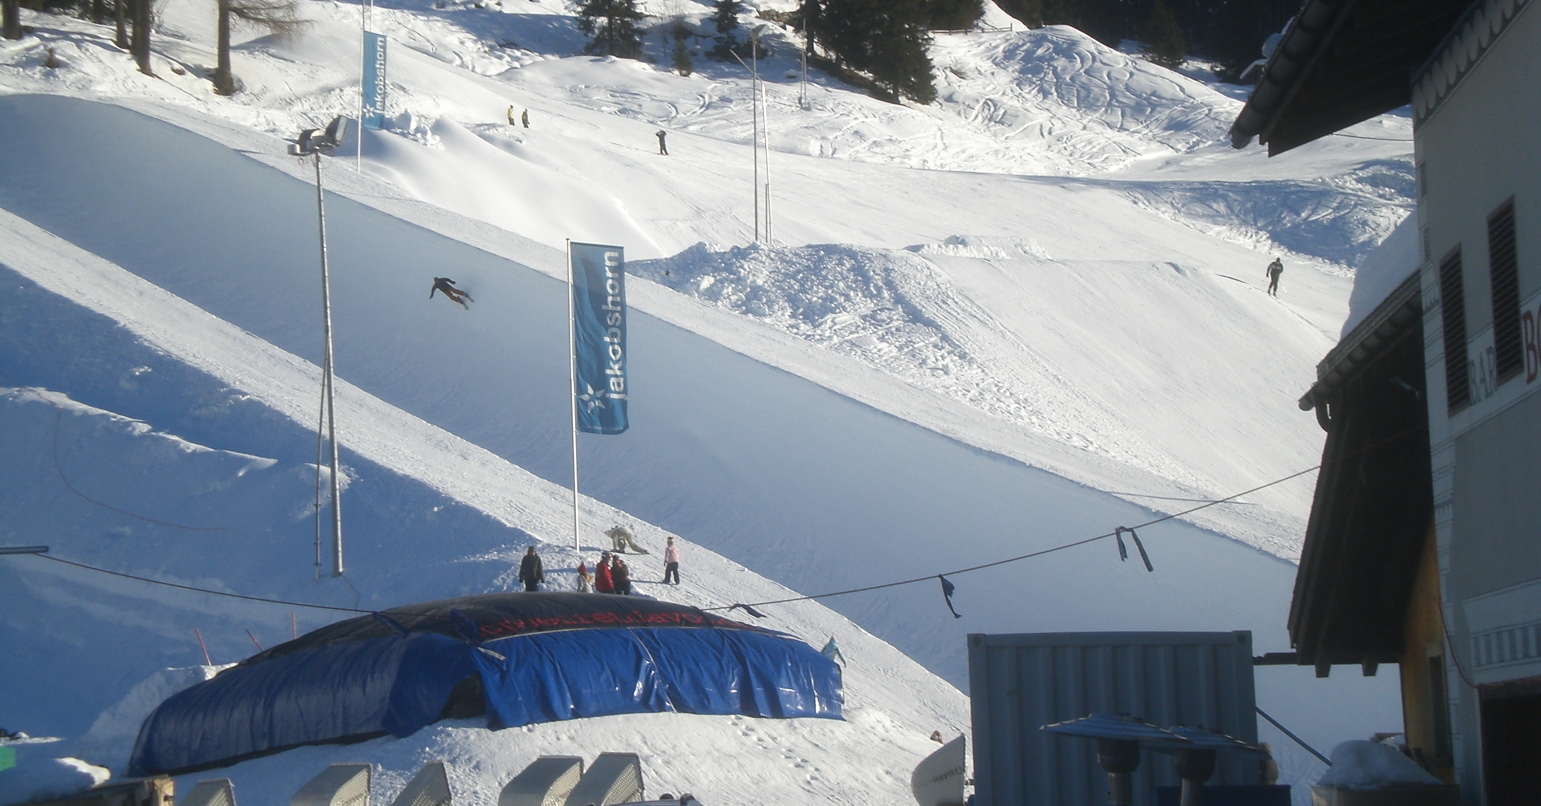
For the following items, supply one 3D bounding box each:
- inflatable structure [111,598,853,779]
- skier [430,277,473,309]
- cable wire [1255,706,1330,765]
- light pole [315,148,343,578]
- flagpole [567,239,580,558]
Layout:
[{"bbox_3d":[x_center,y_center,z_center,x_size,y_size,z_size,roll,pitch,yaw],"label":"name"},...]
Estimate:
[{"bbox_3d":[-6.566,6.344,77.000,16.000,3.700,9.500,-2,-7,0],"label":"inflatable structure"},{"bbox_3d":[-14.142,-4.883,148.000,1.750,1.100,0.800,38,-1,-18],"label":"skier"},{"bbox_3d":[5.158,3.290,33.000,1.000,0.060,0.060,38,-9,0],"label":"cable wire"},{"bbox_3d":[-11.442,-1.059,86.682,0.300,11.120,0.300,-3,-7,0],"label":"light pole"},{"bbox_3d":[-5.685,-0.184,96.571,0.120,9.270,0.120,-2,-7,0],"label":"flagpole"}]

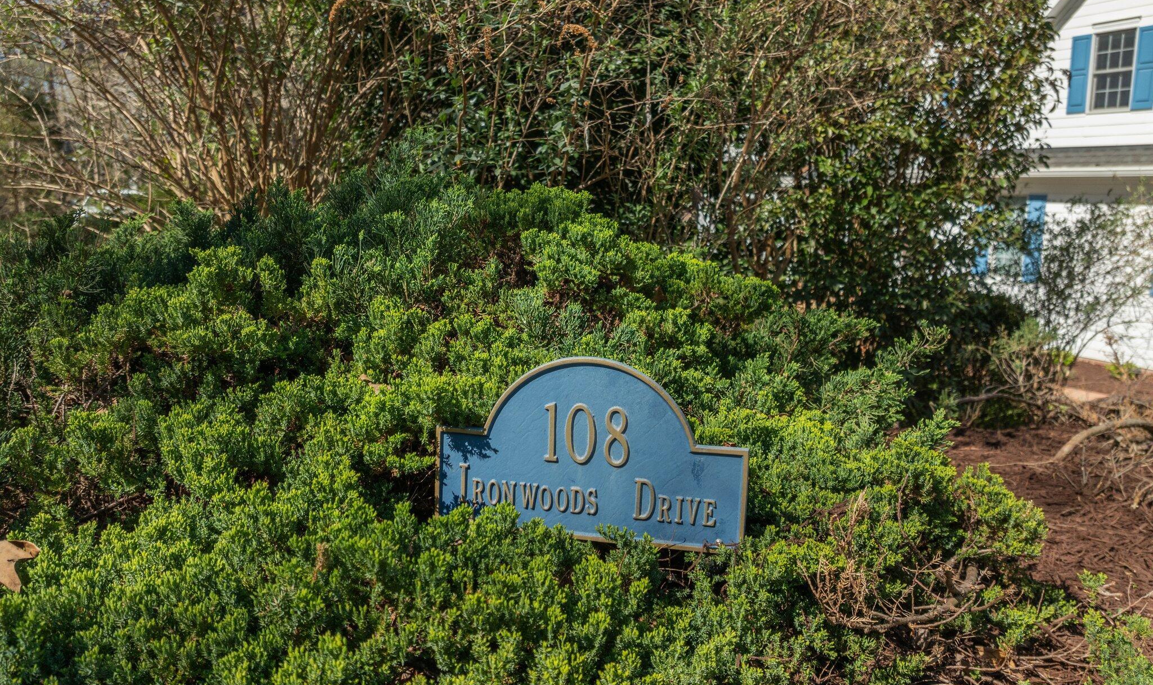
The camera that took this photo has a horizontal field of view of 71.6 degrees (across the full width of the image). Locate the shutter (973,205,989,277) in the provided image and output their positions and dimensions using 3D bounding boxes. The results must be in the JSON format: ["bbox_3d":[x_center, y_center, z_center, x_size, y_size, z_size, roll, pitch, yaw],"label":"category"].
[{"bbox_3d":[8.547,-2.268,16.892,0.040,1.710,0.345,-11,16,-29],"label":"shutter"}]

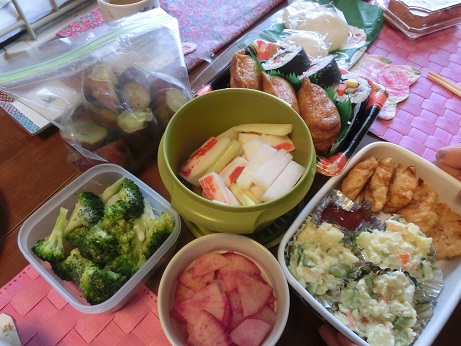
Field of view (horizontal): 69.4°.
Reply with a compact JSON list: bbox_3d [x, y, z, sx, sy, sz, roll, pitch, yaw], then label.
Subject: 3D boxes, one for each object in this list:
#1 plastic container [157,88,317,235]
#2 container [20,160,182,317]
[{"bbox_3d":[0.007,-0.007,0.362,0.160,0.092,0.160,2,60,-3],"label":"plastic container"},{"bbox_3d":[-0.124,0.068,0.344,0.122,0.055,0.122,35,63,15],"label":"container"}]

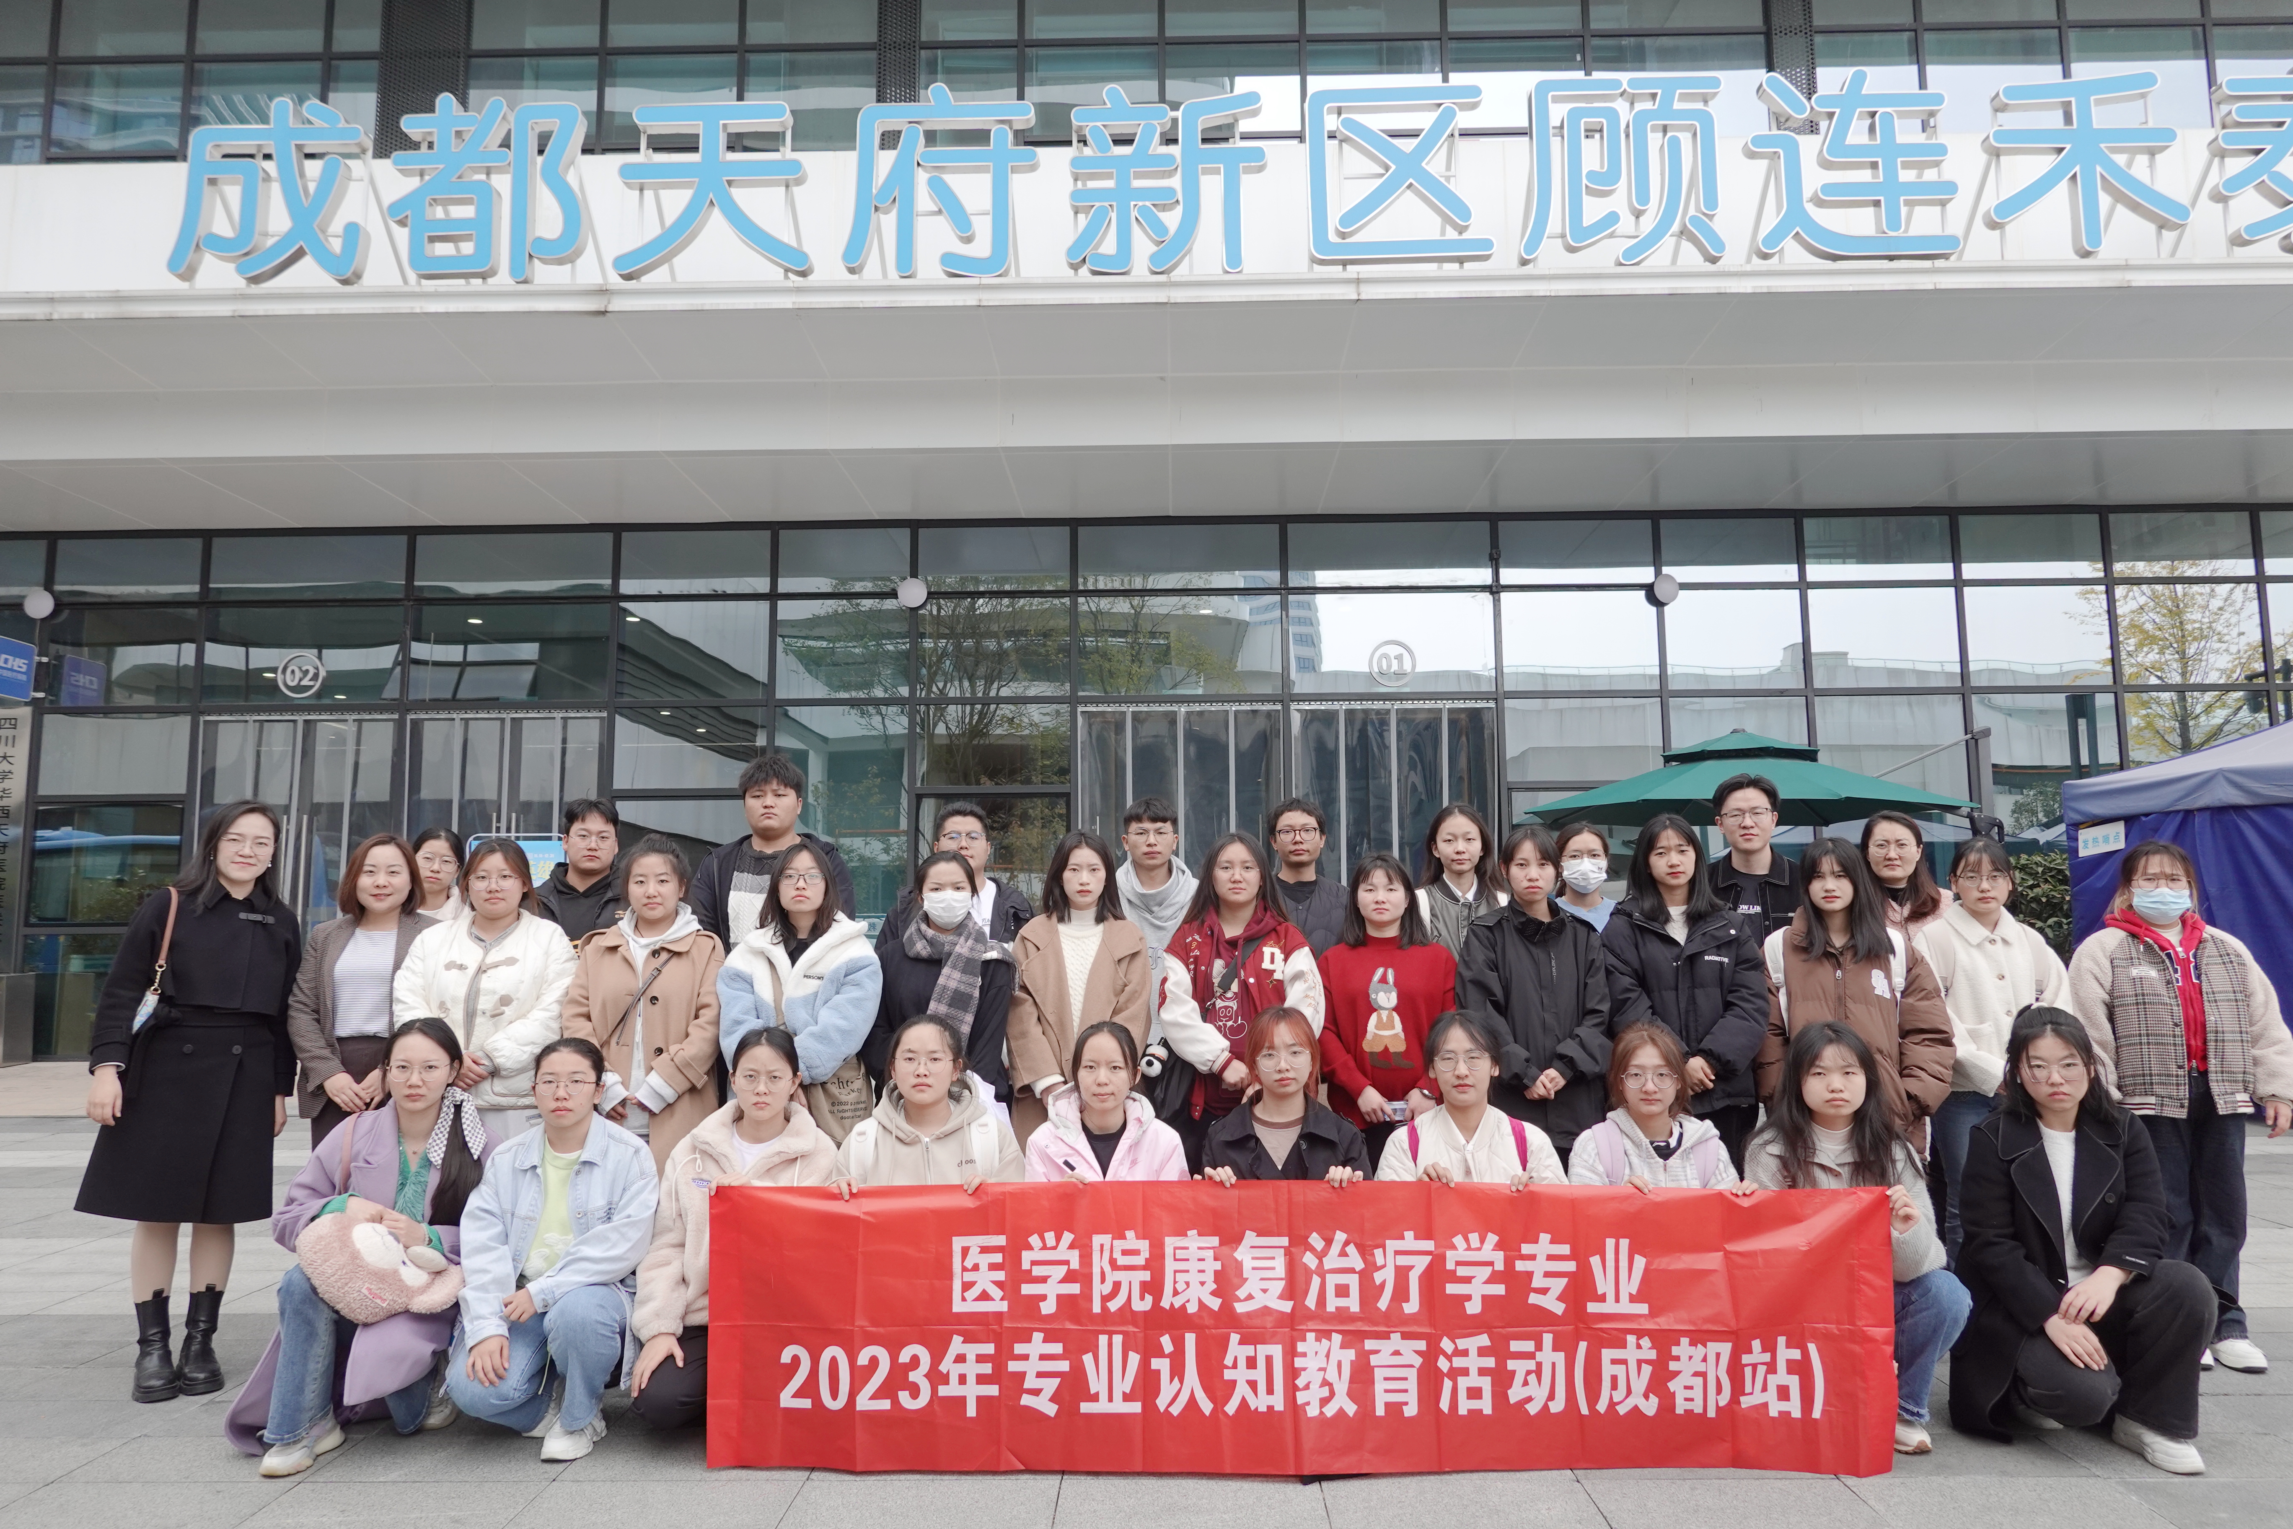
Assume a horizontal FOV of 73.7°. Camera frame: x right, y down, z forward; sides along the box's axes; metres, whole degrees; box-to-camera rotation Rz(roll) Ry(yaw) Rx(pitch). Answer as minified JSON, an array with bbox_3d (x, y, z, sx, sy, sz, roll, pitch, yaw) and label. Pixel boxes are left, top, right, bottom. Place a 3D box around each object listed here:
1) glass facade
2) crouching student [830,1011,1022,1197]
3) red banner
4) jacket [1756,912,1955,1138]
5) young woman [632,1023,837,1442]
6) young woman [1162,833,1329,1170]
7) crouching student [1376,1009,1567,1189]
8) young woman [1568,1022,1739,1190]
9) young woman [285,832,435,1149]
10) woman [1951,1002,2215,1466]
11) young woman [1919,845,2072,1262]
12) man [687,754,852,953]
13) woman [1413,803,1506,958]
[{"bbox_3d":[-0.137,0.145,14.055,21.026,4.951,0.300,-1,-6,1],"label":"glass facade"},{"bbox_3d":[-0.586,1.216,4.142,0.570,1.061,0.660,0,-6,-2],"label":"crouching student"},{"bbox_3d":[0.378,1.363,3.690,2.900,0.690,0.090,0,-6,-1],"label":"red banner"},{"bbox_3d":[2.212,0.844,4.796,0.610,0.770,0.400,-3,-6,23],"label":"jacket"},{"bbox_3d":[-1.111,1.244,4.179,0.600,1.021,0.660,0,-6,-5],"label":"young woman"},{"bbox_3d":[0.316,1.022,5.046,0.540,1.587,0.340,-1,-6,5],"label":"young woman"},{"bbox_3d":[0.839,1.172,3.940,0.500,1.071,0.600,-1,-6,3],"label":"crouching student"},{"bbox_3d":[1.364,1.216,4.137,0.530,1.024,0.660,-1,-6,4],"label":"young woman"},{"bbox_3d":[-2.401,1.012,4.704,0.500,1.599,0.340,1,-6,-13],"label":"young woman"},{"bbox_3d":[2.361,1.164,3.892,0.660,1.066,0.680,-2,-6,15],"label":"woman"},{"bbox_3d":[2.659,1.000,4.805,0.520,1.544,0.340,-2,-6,15],"label":"young woman"},{"bbox_3d":[-1.286,0.899,5.208,0.590,1.876,0.380,0,-6,-6],"label":"man"},{"bbox_3d":[1.124,0.979,5.314,0.460,1.694,0.320,-1,-6,8],"label":"woman"}]

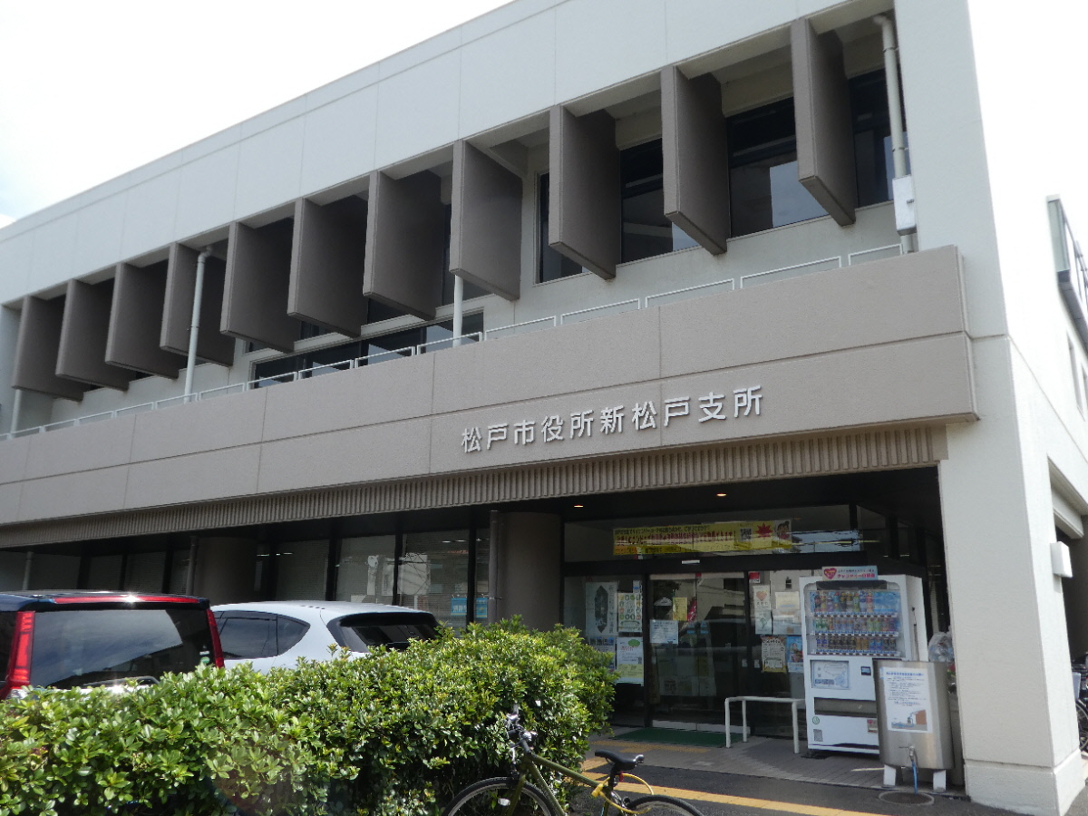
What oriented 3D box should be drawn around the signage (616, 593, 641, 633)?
[{"bbox_3d":[1.161,2.755,11.847,0.364,0.515,0.020,-8,-16,33],"label":"signage"}]

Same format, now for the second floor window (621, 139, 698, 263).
[{"bbox_3d":[1.586,-2.808,11.517,1.350,1.680,0.100,-8,-16,33],"label":"second floor window"}]

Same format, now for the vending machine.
[{"bbox_3d":[3.435,2.741,9.375,1.080,1.830,0.780,-8,-16,33],"label":"vending machine"}]

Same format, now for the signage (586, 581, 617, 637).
[{"bbox_3d":[0.800,2.765,12.093,0.515,0.728,0.020,-8,-16,33],"label":"signage"}]

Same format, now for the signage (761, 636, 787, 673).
[{"bbox_3d":[2.790,2.991,10.673,0.297,0.420,0.020,-8,-16,33],"label":"signage"}]

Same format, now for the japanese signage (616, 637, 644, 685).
[{"bbox_3d":[1.147,3.361,11.713,0.410,0.594,0.020,-8,-16,33],"label":"japanese signage"}]

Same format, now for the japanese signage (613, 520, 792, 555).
[{"bbox_3d":[2.010,1.704,11.514,2.500,0.353,0.020,-8,-16,33],"label":"japanese signage"}]

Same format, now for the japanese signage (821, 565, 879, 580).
[{"bbox_3d":[3.214,1.737,9.246,0.570,0.150,0.020,-8,-16,33],"label":"japanese signage"}]

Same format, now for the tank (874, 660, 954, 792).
[{"bbox_3d":[3.247,2.764,7.707,0.590,1.030,0.460,-8,-16,33],"label":"tank"}]

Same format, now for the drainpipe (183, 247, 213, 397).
[{"bbox_3d":[-5.923,-1.292,15.001,0.270,2.950,0.140,-8,-16,33],"label":"drainpipe"}]

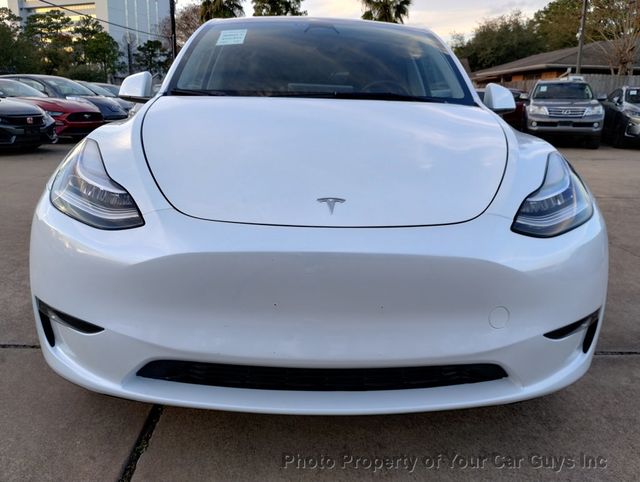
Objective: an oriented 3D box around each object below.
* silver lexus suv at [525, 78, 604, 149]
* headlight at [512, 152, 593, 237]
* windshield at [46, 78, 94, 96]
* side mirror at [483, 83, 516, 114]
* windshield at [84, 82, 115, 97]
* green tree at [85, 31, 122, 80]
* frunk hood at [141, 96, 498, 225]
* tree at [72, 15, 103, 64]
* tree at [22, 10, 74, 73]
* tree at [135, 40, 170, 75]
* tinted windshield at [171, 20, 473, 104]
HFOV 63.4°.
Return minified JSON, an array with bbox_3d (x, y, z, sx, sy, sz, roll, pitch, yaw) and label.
[{"bbox_3d":[6.966,-3.727,15.057,1.900,1.880,4.800,7,15,19],"label":"silver lexus suv"},{"bbox_3d":[0.725,-0.166,1.731,0.370,0.240,0.480,1,15,-2],"label":"headlight"},{"bbox_3d":[-7.812,-4.841,16.300,0.750,0.500,1.380,10,17,29],"label":"windshield"},{"bbox_3d":[0.968,-0.783,2.857,0.210,0.175,0.180,1,15,-2],"label":"side mirror"},{"bbox_3d":[-8.170,-5.639,19.300,0.750,0.480,1.360,10,17,29],"label":"windshield"},{"bbox_3d":[-15.327,-12.091,37.235,2.590,5.660,2.590,-4,16,-21],"label":"green tree"},{"bbox_3d":[0.020,-0.337,1.857,1.380,0.360,1.140,1,15,-2],"label":"frunk hood"},{"bbox_3d":[-18.105,-13.964,41.148,2.490,7.160,2.490,-5,16,-22],"label":"tree"},{"bbox_3d":[-19.756,-13.216,38.298,3.510,7.060,3.510,-6,16,-26],"label":"tree"},{"bbox_3d":[-18.077,-18.023,56.565,3.730,7.230,3.730,-3,15,-17],"label":"tree"},{"bbox_3d":[0.010,-0.950,2.679,1.420,0.500,0.880,1,15,-2],"label":"tinted windshield"}]

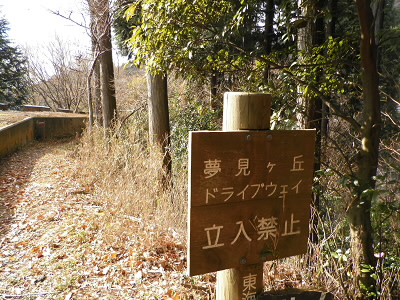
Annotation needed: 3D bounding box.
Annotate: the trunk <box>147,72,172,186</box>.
[{"bbox_3d":[-0.644,-0.329,5.000,0.350,1.850,0.350,-3,9,-9],"label":"trunk"}]

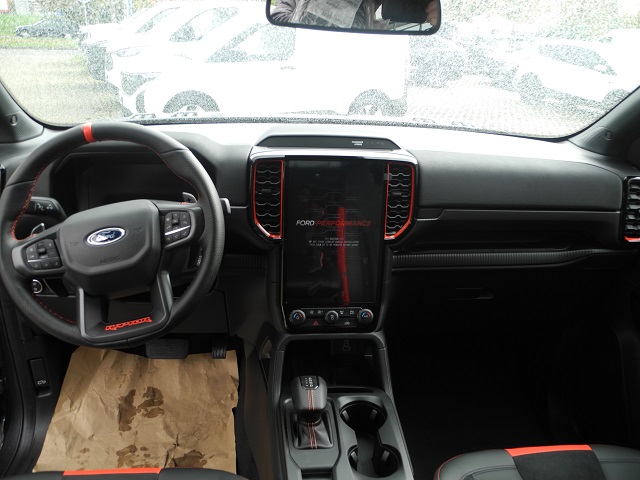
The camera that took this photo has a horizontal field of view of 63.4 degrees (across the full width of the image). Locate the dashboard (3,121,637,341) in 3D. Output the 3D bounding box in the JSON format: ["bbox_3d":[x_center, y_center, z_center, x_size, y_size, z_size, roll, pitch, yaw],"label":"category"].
[{"bbox_3d":[0.010,-0.056,1.208,1.450,0.420,0.480,0,24,-5],"label":"dashboard"}]

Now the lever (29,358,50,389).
[{"bbox_3d":[-0.628,0.296,1.162,0.030,0.080,0.025,-6,25,-18],"label":"lever"}]

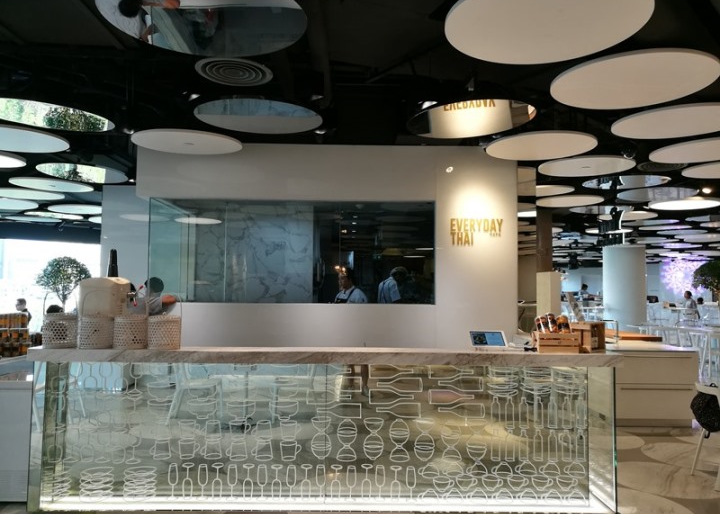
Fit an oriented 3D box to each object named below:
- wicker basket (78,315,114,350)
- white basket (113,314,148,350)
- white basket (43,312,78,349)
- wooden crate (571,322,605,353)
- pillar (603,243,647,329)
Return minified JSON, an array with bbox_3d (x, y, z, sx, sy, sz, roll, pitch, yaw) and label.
[{"bbox_3d":[-1.841,0.520,3.922,0.218,0.222,0.218,1,-4,0],"label":"wicker basket"},{"bbox_3d":[-1.595,0.519,3.923,0.218,0.228,0.218,1,-4,0],"label":"white basket"},{"bbox_3d":[-2.087,0.514,3.921,0.216,0.230,0.216,1,-4,0],"label":"white basket"},{"bbox_3d":[1.594,0.562,3.922,0.120,0.197,0.215,2,-4,-18],"label":"wooden crate"},{"bbox_3d":[7.217,1.144,15.299,1.061,2.789,1.061,1,-4,0],"label":"pillar"}]

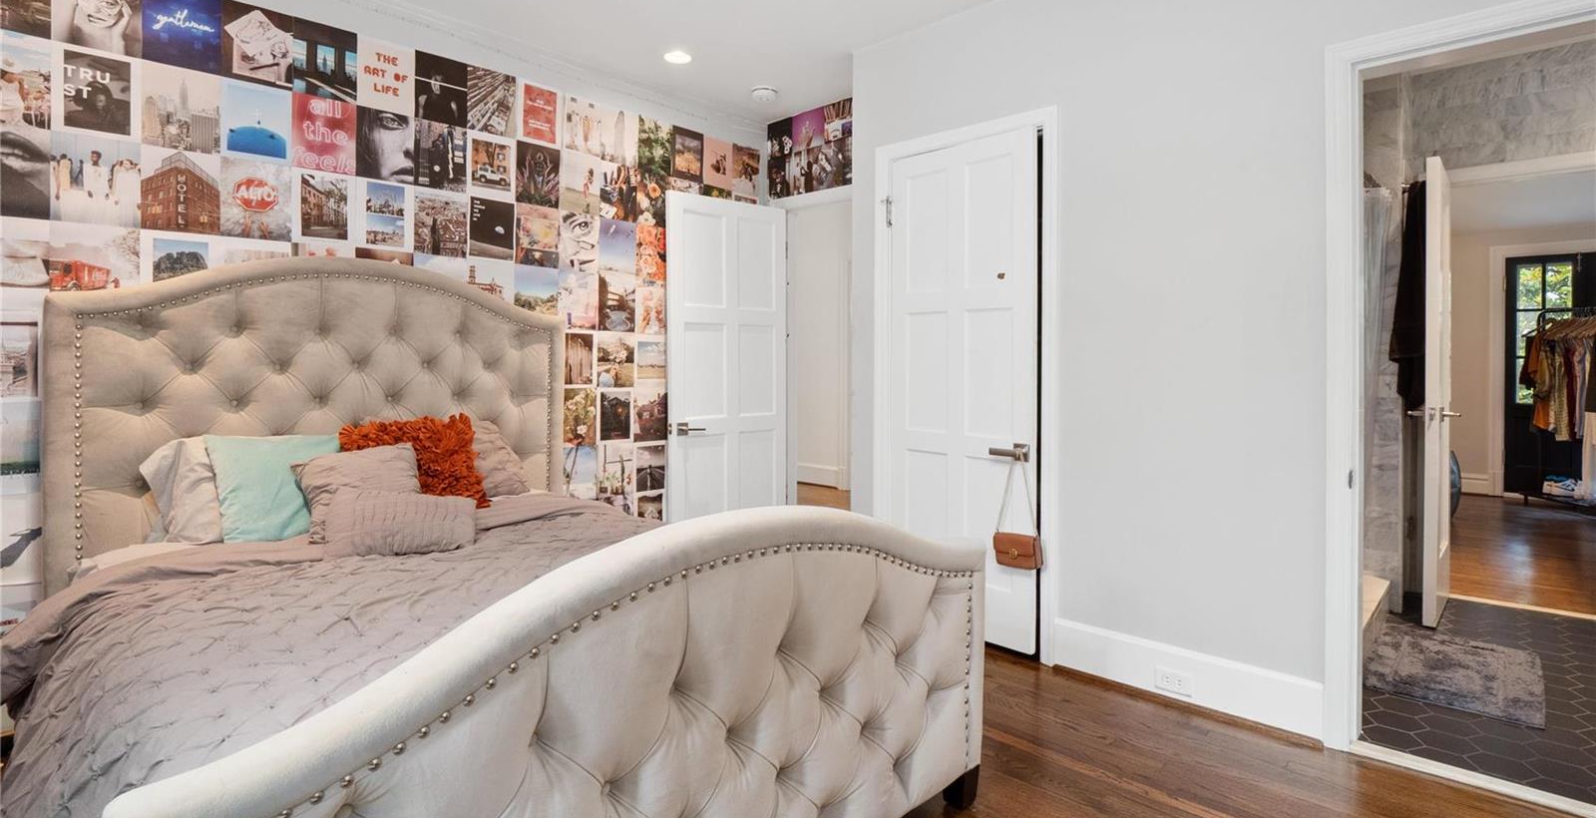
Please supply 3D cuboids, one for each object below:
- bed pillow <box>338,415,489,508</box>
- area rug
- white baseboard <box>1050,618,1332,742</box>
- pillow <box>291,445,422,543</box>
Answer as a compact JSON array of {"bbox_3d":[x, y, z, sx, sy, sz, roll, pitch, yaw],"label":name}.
[{"bbox_3d":[-1.389,0.216,2.597,0.455,0.370,0.150,-4,-22,-48],"label":"bed pillow"},{"bbox_3d":[2.437,0.950,2.649,0.453,0.024,0.797,4,7,42],"label":"area rug"},{"bbox_3d":[1.277,0.892,2.413,0.824,0.155,0.020,4,3,42],"label":"white baseboard"},{"bbox_3d":[-1.381,0.265,2.293,0.130,0.310,0.360,-36,-16,34],"label":"pillow"}]

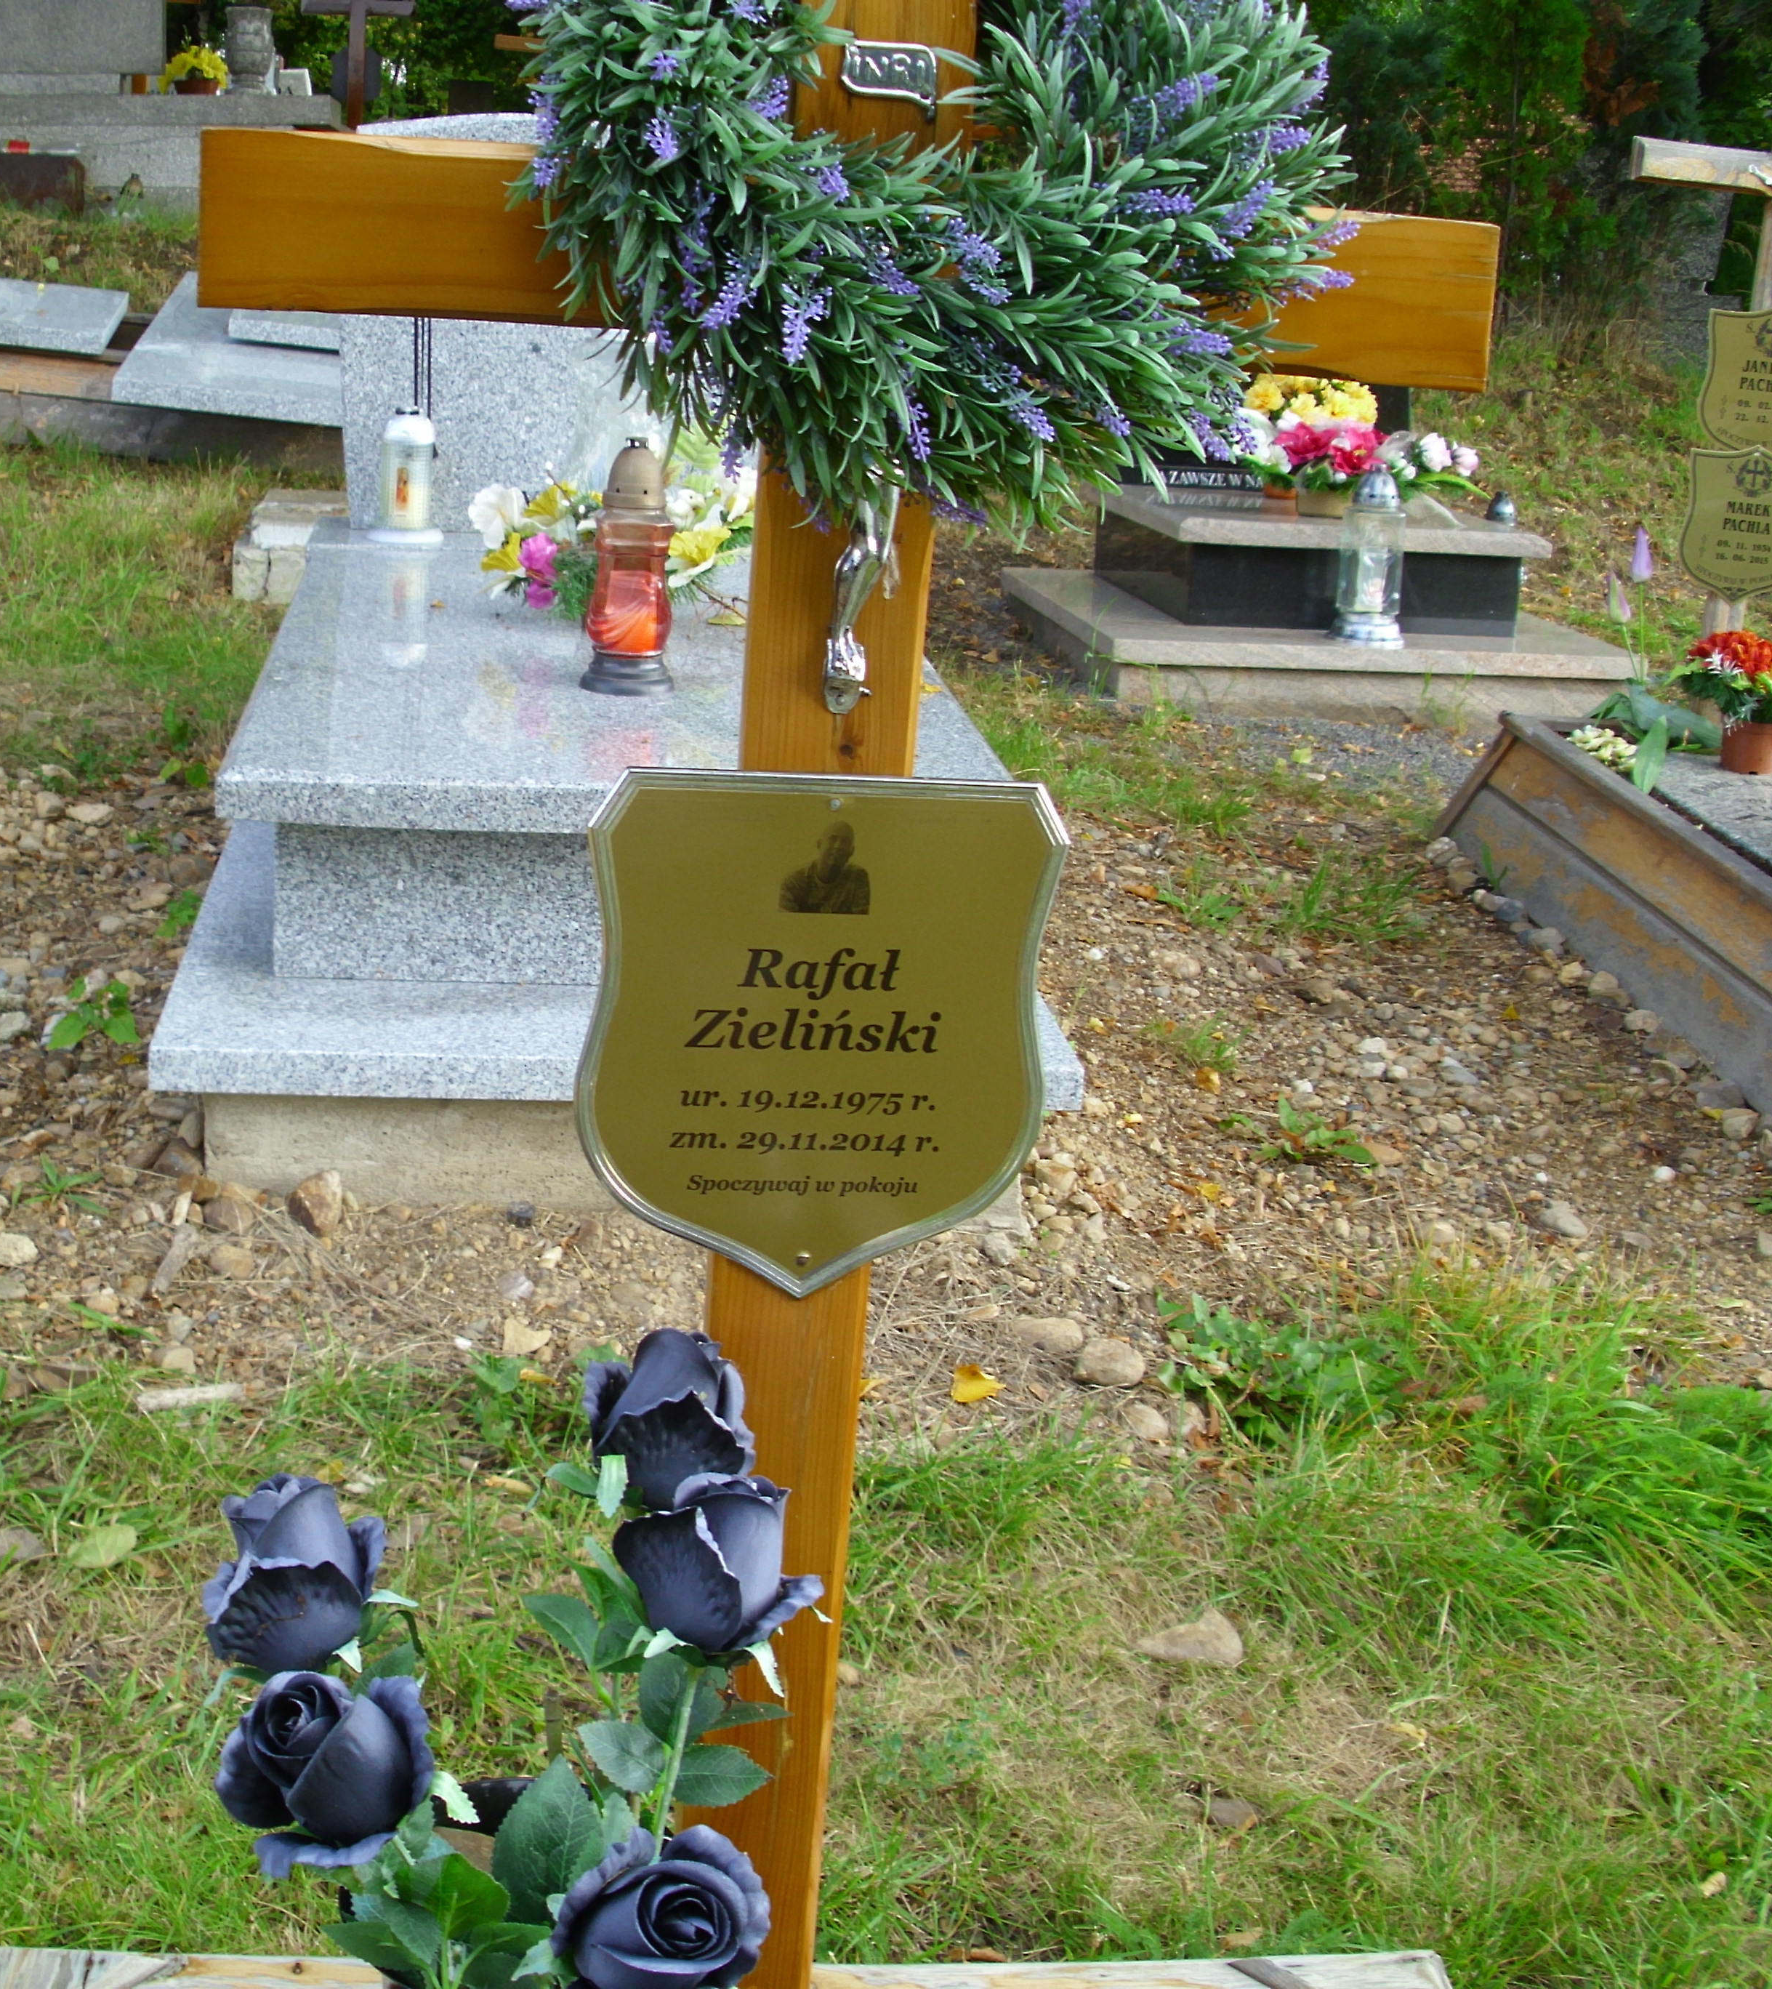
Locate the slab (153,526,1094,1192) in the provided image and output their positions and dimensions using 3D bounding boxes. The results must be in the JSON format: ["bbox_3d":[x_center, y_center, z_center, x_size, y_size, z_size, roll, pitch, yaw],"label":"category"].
[{"bbox_3d":[-0.419,-0.288,3.877,1.020,0.464,2.040,1,18,-9],"label":"slab"}]

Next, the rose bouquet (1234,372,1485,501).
[{"bbox_3d":[1.062,-1.248,6.017,0.540,0.240,0.300,1,18,-9],"label":"rose bouquet"}]

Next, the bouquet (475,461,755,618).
[{"bbox_3d":[-0.410,-0.689,4.097,0.460,0.220,0.300,1,18,-9],"label":"bouquet"}]

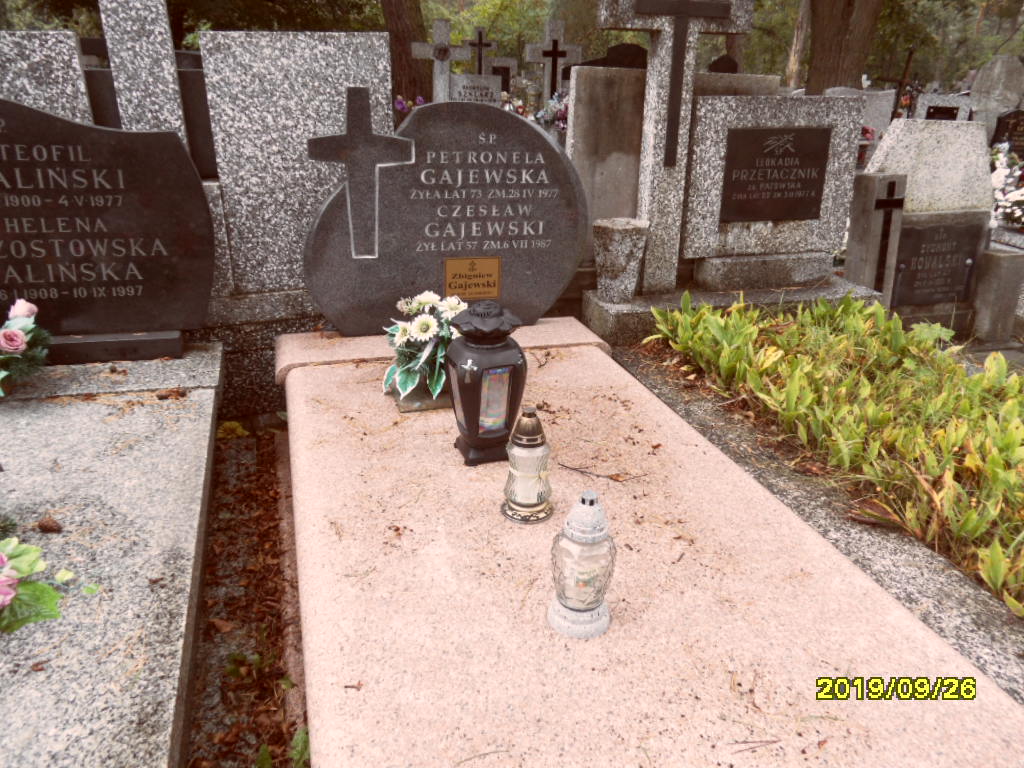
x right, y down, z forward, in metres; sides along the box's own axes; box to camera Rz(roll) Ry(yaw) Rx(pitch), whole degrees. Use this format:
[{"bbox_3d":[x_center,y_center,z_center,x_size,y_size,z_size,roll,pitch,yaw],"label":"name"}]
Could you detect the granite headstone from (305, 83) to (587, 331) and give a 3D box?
[{"bbox_3d":[-0.198,-0.537,2.259,0.888,0.745,0.070,-5,24,-12],"label":"granite headstone"}]

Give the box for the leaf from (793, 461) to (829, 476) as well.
[{"bbox_3d":[0.802,0.222,1.898,0.070,0.020,0.050,-6,24,-15],"label":"leaf"}]

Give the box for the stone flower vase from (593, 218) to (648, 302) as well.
[{"bbox_3d":[0.402,-0.460,2.674,0.208,0.285,0.208,-5,21,-16],"label":"stone flower vase"}]

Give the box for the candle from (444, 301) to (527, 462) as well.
[{"bbox_3d":[-0.050,-0.008,1.556,0.150,0.342,0.150,-5,25,-15],"label":"candle"}]

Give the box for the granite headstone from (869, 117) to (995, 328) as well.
[{"bbox_3d":[1.991,-0.759,3.378,0.620,0.979,0.220,-5,22,-15],"label":"granite headstone"}]

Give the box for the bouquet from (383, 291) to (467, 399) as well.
[{"bbox_3d":[-0.222,-0.103,1.800,0.195,0.225,0.180,-5,25,-15],"label":"bouquet"}]

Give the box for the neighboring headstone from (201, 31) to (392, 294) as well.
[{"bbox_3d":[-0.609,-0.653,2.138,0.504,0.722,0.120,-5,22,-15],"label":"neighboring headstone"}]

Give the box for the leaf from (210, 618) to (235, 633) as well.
[{"bbox_3d":[-0.596,0.492,1.458,0.047,0.013,0.034,-5,22,-15],"label":"leaf"}]

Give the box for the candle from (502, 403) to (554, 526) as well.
[{"bbox_3d":[0.032,0.150,1.365,0.099,0.225,0.099,0,23,0],"label":"candle"}]

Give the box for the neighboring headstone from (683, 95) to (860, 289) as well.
[{"bbox_3d":[0.908,-0.705,2.608,0.667,0.648,0.150,-5,22,-15],"label":"neighboring headstone"}]

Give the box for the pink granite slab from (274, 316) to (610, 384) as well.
[{"bbox_3d":[-0.228,-0.111,2.283,1.000,0.058,0.290,-5,24,-12],"label":"pink granite slab"}]

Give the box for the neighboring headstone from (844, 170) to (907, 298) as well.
[{"bbox_3d":[1.700,-0.640,3.350,0.162,0.670,0.145,-6,19,-15],"label":"neighboring headstone"}]

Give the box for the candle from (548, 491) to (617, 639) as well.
[{"bbox_3d":[0.111,0.269,1.073,0.103,0.240,0.103,1,24,-1],"label":"candle"}]

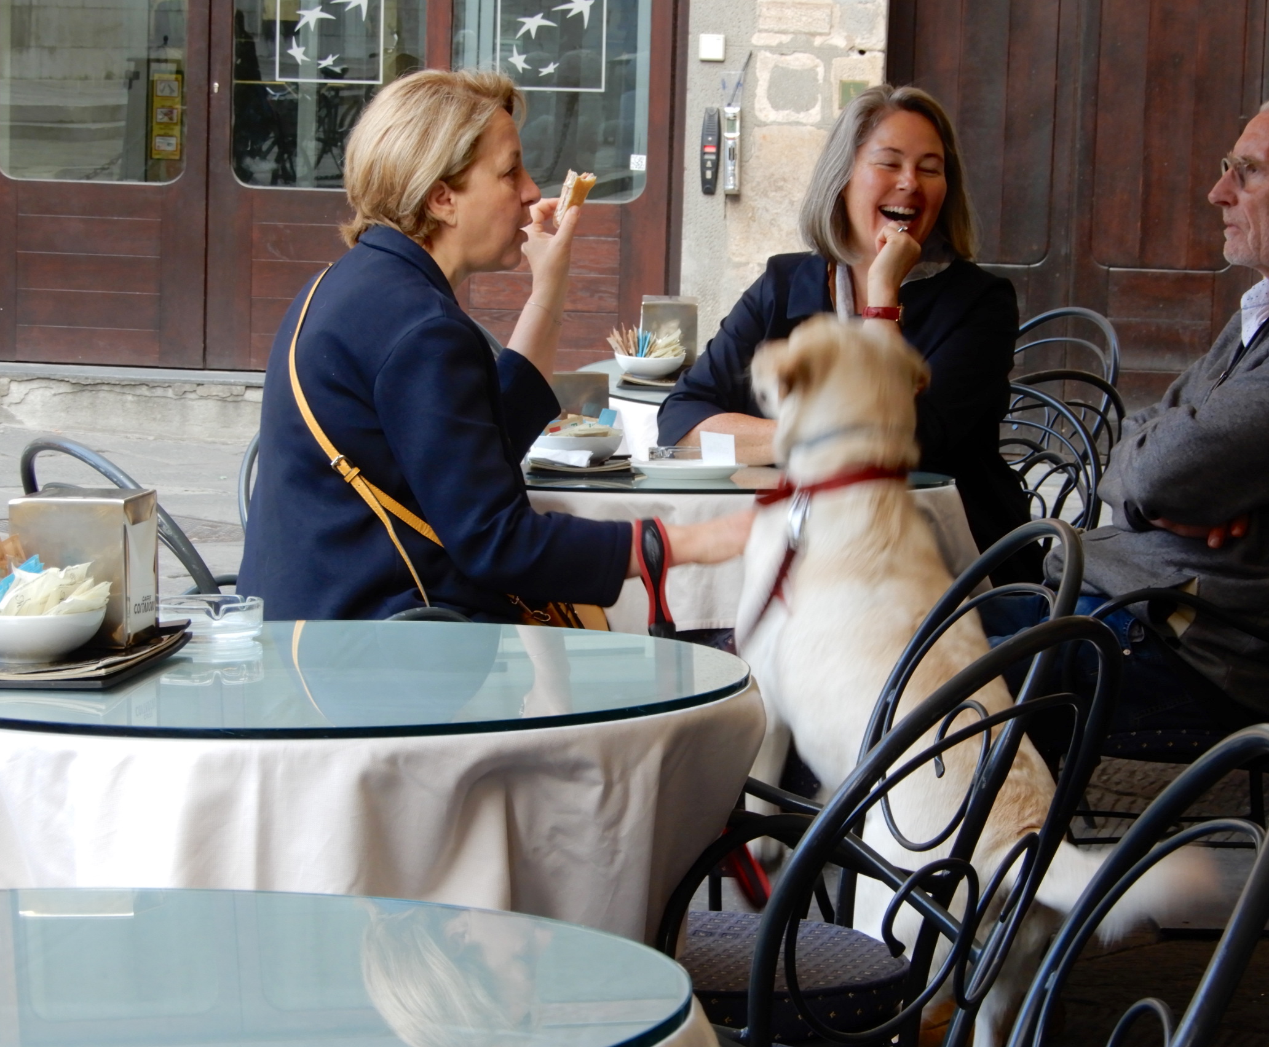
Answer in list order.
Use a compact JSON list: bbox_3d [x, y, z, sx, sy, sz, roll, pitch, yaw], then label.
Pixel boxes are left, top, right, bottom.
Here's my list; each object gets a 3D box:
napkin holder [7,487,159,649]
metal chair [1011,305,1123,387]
[{"bbox_3d":[-0.434,0.035,3.034,0.092,0.115,0.115,1,5,5],"label":"napkin holder"},{"bbox_3d":[0.550,0.041,7.000,0.570,0.850,0.520,-2,8,-27],"label":"metal chair"}]

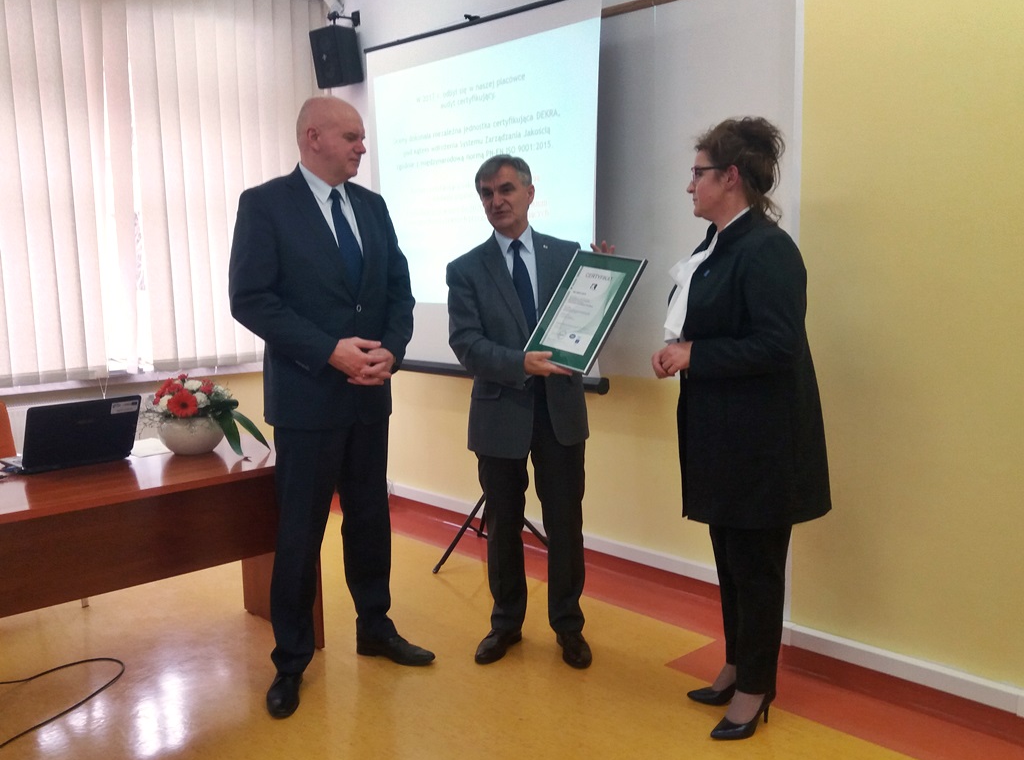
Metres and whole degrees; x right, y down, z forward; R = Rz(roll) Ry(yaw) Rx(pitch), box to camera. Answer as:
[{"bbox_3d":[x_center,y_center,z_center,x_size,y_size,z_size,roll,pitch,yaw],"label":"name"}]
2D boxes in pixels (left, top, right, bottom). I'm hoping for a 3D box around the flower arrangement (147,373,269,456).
[{"bbox_3d":[-1.120,0.122,3.028,0.440,0.285,0.330,-4,8,-18],"label":"flower arrangement"}]

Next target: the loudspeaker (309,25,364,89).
[{"bbox_3d":[-0.921,-1.693,4.360,0.178,0.275,0.162,4,20,33],"label":"loudspeaker"}]

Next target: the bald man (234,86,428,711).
[{"bbox_3d":[-0.599,0.057,2.712,0.600,1.880,0.440,-9,11,-43],"label":"bald man"}]

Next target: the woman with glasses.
[{"bbox_3d":[0.657,0.140,2.414,0.510,1.755,0.480,-2,8,-10],"label":"woman with glasses"}]

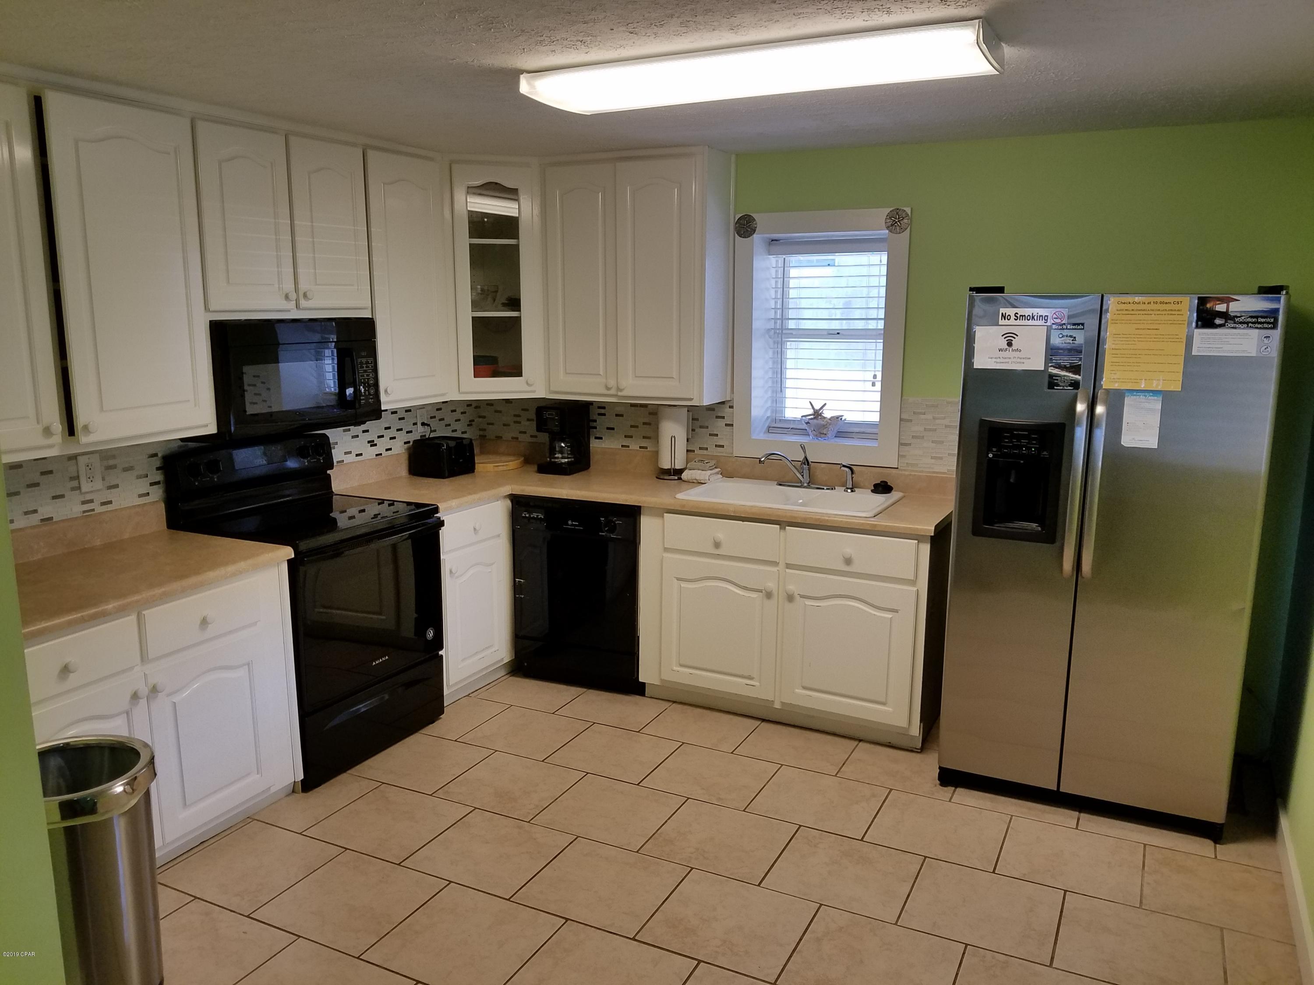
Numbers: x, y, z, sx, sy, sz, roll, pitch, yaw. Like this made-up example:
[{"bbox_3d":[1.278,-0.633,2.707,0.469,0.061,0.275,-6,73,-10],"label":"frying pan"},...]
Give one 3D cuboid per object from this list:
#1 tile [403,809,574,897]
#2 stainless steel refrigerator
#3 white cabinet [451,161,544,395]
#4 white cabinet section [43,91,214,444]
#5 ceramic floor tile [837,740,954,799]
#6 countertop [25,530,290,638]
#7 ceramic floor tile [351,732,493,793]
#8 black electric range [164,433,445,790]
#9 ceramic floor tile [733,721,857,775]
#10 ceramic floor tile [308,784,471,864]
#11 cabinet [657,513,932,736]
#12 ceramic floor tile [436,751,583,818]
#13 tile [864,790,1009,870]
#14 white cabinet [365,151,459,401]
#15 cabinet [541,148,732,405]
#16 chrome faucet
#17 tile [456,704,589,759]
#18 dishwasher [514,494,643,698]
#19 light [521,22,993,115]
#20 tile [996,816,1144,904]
[{"bbox_3d":[-0.524,1.142,3.134,0.405,0.012,0.395,5,12,26],"label":"tile"},{"bbox_3d":[1.626,0.179,3.614,0.908,1.775,0.850,5,12,26],"label":"stainless steel refrigerator"},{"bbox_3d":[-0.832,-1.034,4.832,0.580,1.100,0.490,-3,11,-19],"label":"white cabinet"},{"bbox_3d":[-1.685,-0.659,2.997,0.320,0.963,0.457,5,12,25],"label":"white cabinet section"},{"bbox_3d":[0.927,1.036,3.714,0.405,0.012,0.395,5,12,26],"label":"ceramic floor tile"},{"bbox_3d":[-1.756,0.271,3.036,0.645,0.040,1.090,5,12,26],"label":"countertop"},{"bbox_3d":[-0.892,1.027,3.750,0.404,0.010,0.386,5,12,26],"label":"ceramic floor tile"},{"bbox_3d":[-1.301,0.404,3.833,0.645,1.180,0.770,5,12,26],"label":"black electric range"},{"bbox_3d":[0.562,1.002,3.896,0.404,0.010,0.377,5,12,26],"label":"ceramic floor tile"},{"bbox_3d":[-0.908,1.126,3.369,0.406,0.010,0.402,5,12,26],"label":"ceramic floor tile"},{"bbox_3d":[0.590,0.472,4.205,1.200,0.835,0.575,5,12,26],"label":"cabinet"},{"bbox_3d":[-0.525,1.064,3.579,0.405,0.010,0.391,6,12,26],"label":"ceramic floor tile"},{"bbox_3d":[0.933,1.118,3.278,0.405,0.012,0.395,5,12,26],"label":"tile"},{"bbox_3d":[-1.154,-0.884,4.155,0.310,1.010,0.460,5,12,26],"label":"white cabinet"},{"bbox_3d":[-0.090,-0.996,4.645,0.840,1.110,0.335,5,12,26],"label":"cabinet"},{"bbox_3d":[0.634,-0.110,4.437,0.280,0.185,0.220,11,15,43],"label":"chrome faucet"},{"bbox_3d":[-0.530,0.981,4.014,0.405,0.010,0.391,6,12,26],"label":"tile"},{"bbox_3d":[-0.229,0.415,4.614,0.625,0.868,0.565,5,12,26],"label":"dishwasher"},{"bbox_3d":[0.232,-1.092,2.594,1.230,0.077,0.260,5,12,26],"label":"light"},{"bbox_3d":[1.299,1.153,3.097,0.405,0.012,0.395,5,12,26],"label":"tile"}]

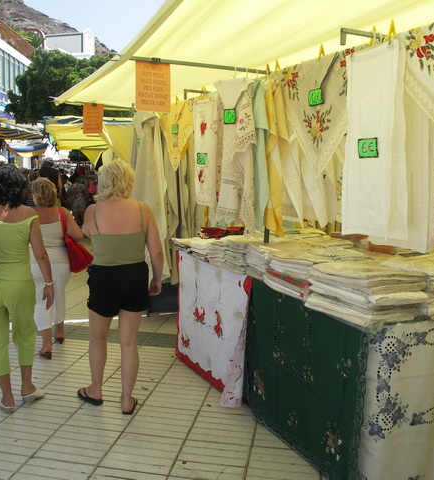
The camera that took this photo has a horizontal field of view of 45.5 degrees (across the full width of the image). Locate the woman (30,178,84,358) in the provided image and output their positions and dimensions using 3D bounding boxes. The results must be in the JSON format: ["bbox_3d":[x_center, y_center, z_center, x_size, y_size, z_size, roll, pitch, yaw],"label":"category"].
[{"bbox_3d":[-1.458,0.229,4.548,0.520,1.540,0.420,-1,8,-17],"label":"woman"}]

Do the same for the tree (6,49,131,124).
[{"bbox_3d":[-4.967,-3.697,17.518,4.400,5.800,4.200,3,8,10],"label":"tree"}]

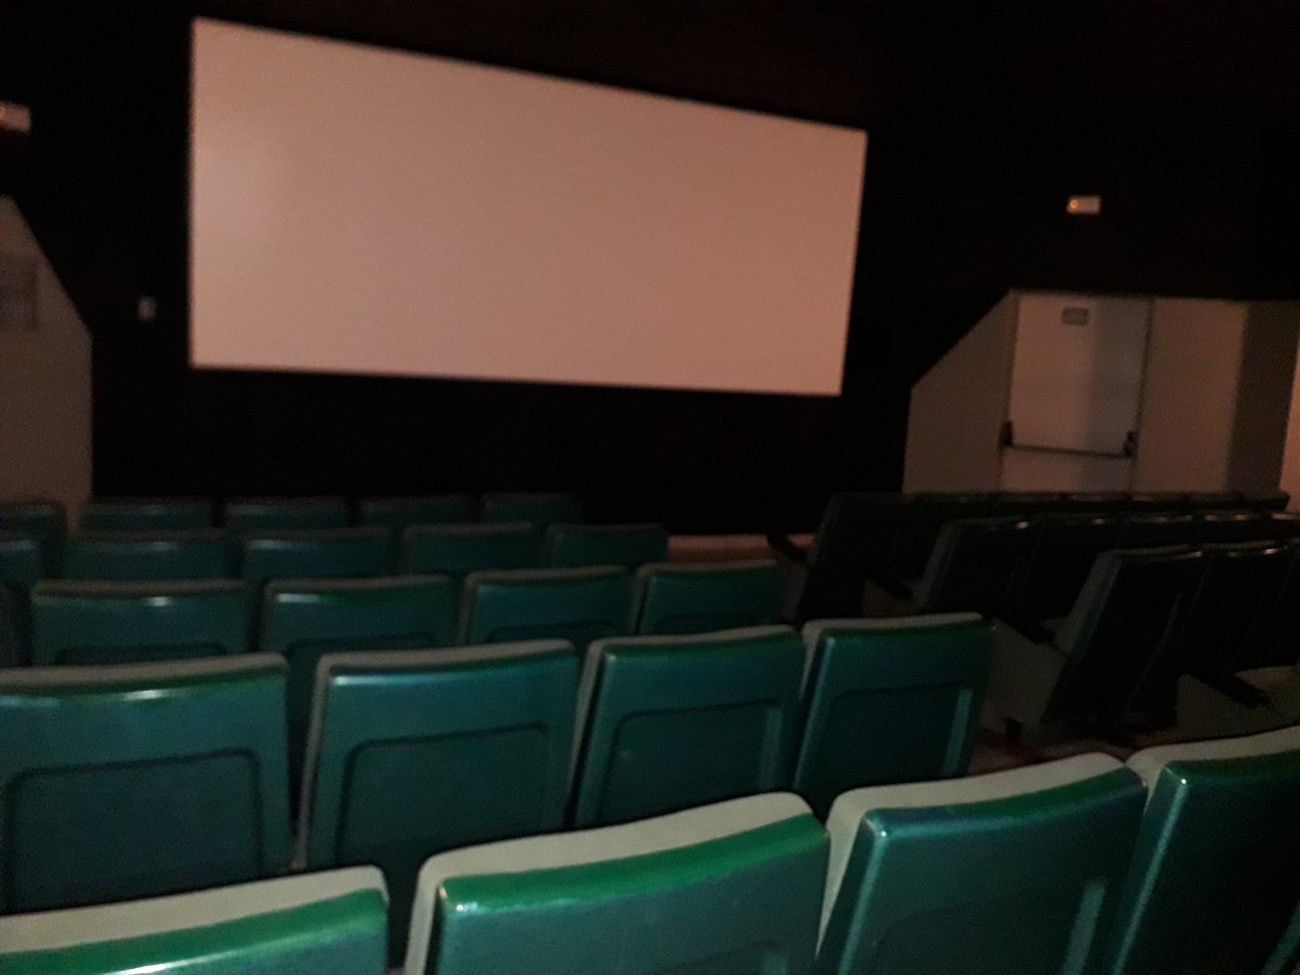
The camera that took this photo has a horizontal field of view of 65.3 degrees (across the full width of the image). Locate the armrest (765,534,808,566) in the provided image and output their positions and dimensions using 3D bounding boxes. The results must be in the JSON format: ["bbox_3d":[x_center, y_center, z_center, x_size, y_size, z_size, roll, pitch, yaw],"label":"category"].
[{"bbox_3d":[0.825,0.370,6.106,0.067,0.056,0.336,0,17,-24],"label":"armrest"}]

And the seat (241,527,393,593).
[{"bbox_3d":[-1.318,0.573,3.958,0.588,0.918,0.616,0,8,-24],"label":"seat"}]

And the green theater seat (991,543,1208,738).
[{"bbox_3d":[1.906,0.670,4.396,0.616,0.924,0.627,0,8,-24],"label":"green theater seat"}]

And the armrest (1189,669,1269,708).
[{"bbox_3d":[1.993,0.682,3.511,0.067,0.053,0.302,0,17,-24],"label":"armrest"}]

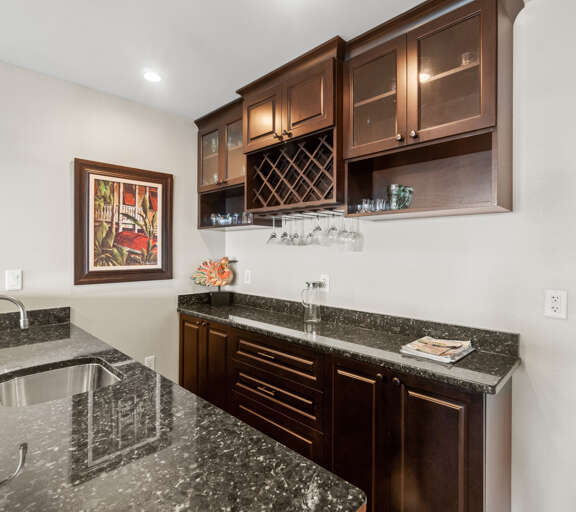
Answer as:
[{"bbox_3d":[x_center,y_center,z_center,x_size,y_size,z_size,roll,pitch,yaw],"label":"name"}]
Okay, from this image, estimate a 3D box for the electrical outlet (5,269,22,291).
[{"bbox_3d":[-1.506,0.134,1.761,0.010,0.115,0.073,1,1,43],"label":"electrical outlet"}]

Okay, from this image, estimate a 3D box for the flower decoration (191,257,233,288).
[{"bbox_3d":[-0.595,0.125,2.507,0.310,0.230,0.110,0,0,-13],"label":"flower decoration"}]

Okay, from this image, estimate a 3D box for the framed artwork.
[{"bbox_3d":[-1.089,-0.211,2.181,0.035,0.775,0.630,1,1,43],"label":"framed artwork"}]

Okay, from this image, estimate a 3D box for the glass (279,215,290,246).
[{"bbox_3d":[-0.020,-0.157,1.966,0.078,0.180,0.078,0,0,0],"label":"glass"}]

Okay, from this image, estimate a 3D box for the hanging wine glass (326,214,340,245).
[{"bbox_3d":[0.259,-0.145,1.819,0.078,0.180,0.078,0,0,0],"label":"hanging wine glass"}]

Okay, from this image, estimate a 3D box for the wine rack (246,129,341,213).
[{"bbox_3d":[0.123,-0.441,1.899,0.675,0.355,0.400,1,1,43],"label":"wine rack"}]

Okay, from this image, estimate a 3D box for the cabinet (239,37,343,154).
[{"bbox_3d":[0.114,-0.811,1.880,0.715,0.382,0.440,1,1,43],"label":"cabinet"}]

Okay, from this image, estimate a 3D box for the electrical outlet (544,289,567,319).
[{"bbox_3d":[1.071,0.193,1.279,0.070,0.115,0.010,1,1,43],"label":"electrical outlet"}]

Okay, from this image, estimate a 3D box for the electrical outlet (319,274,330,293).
[{"bbox_3d":[0.232,0.179,2.067,0.072,0.115,0.010,1,1,43],"label":"electrical outlet"}]

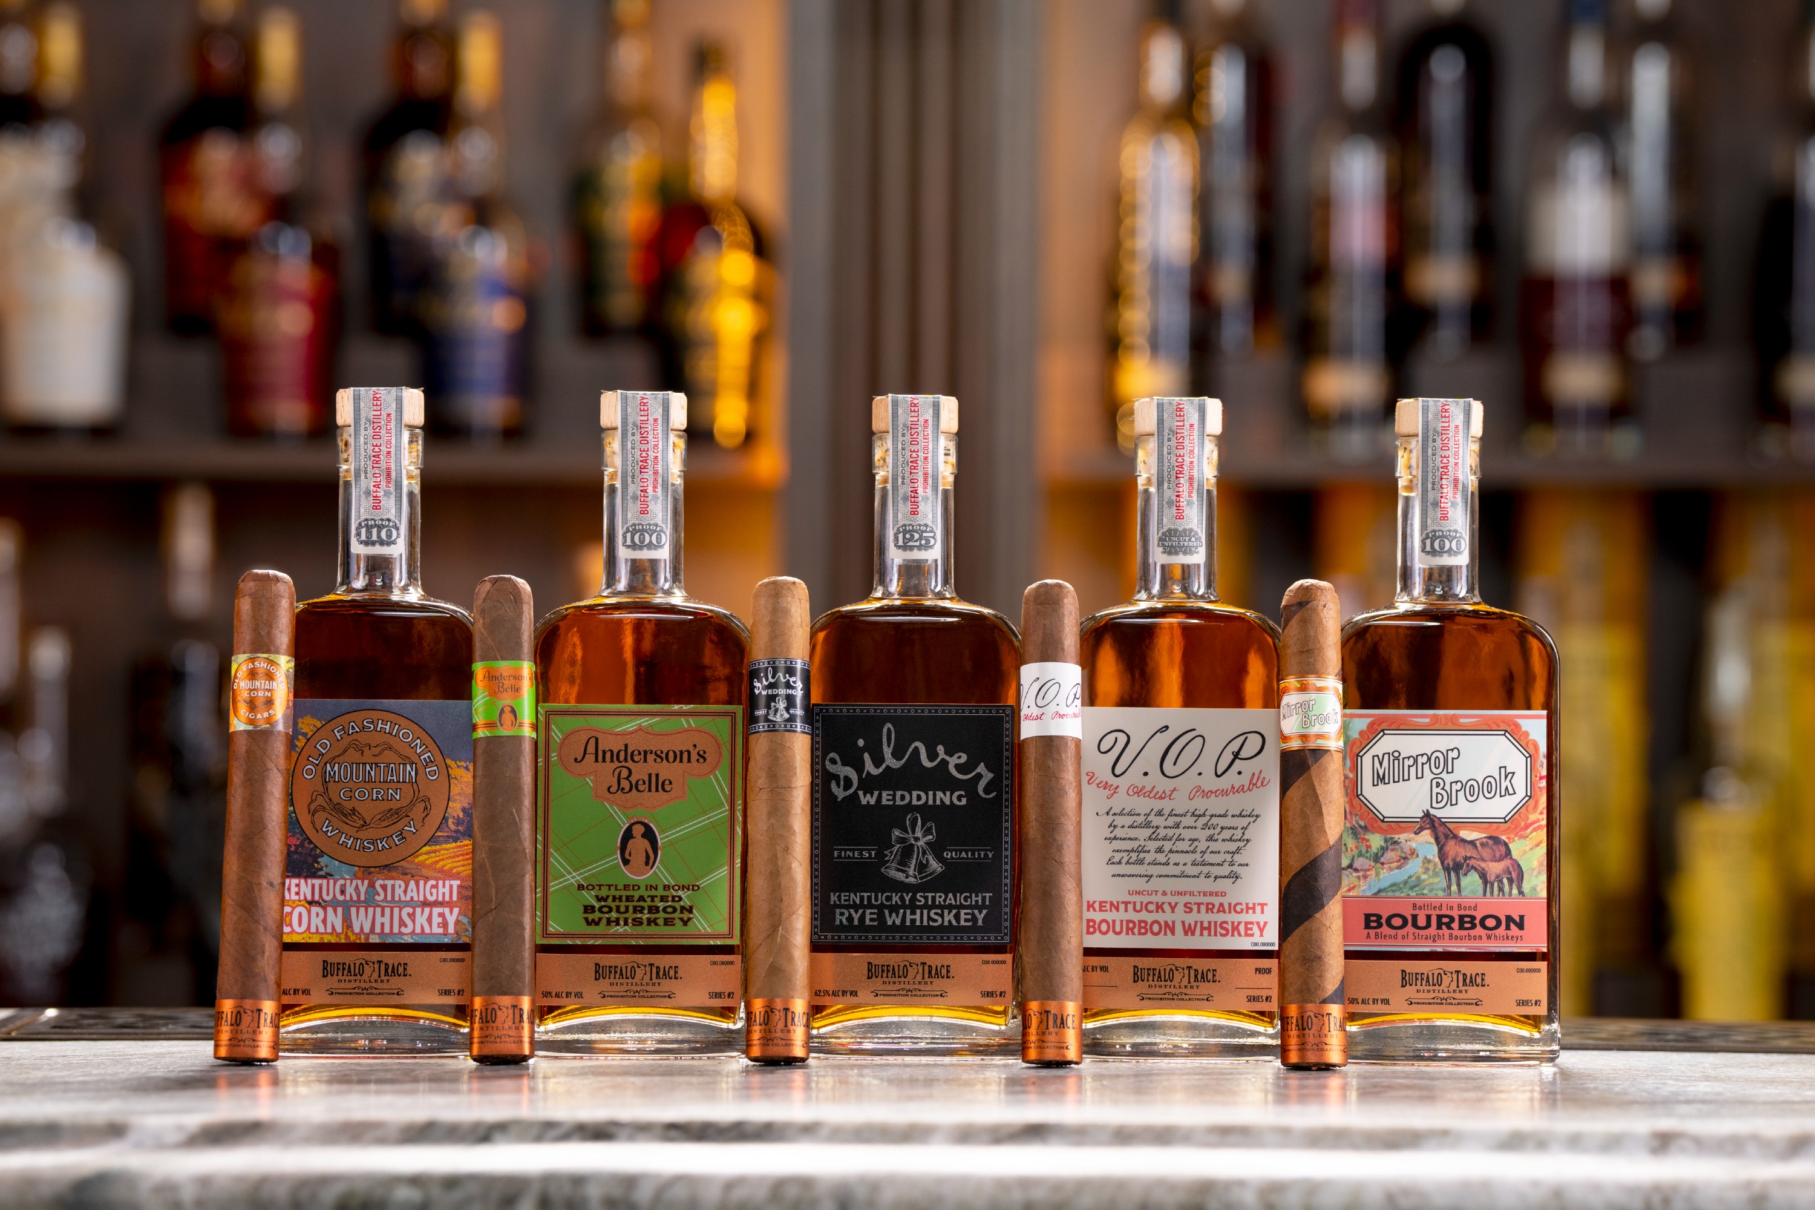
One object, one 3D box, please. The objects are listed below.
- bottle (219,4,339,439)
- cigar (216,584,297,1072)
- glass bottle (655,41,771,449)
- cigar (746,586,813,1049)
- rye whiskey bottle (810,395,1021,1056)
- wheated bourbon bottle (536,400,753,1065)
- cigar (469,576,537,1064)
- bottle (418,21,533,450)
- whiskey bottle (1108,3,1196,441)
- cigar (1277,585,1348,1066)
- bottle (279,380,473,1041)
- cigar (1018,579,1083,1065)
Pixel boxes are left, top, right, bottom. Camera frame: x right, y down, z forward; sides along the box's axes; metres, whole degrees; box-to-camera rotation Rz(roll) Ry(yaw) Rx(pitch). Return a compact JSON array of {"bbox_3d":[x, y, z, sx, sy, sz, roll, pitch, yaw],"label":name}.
[{"bbox_3d":[-0.445,-0.271,3.470,0.083,0.306,0.083,0,0,-2],"label":"bottle"},{"bbox_3d":[-0.205,0.066,1.539,0.020,0.155,0.020,2,-1,-2],"label":"cigar"},{"bbox_3d":[-0.135,-0.256,3.470,0.083,0.286,0.083,0,0,-2],"label":"glass bottle"},{"bbox_3d":[-0.040,0.068,1.546,0.020,0.153,0.020,0,-1,-2],"label":"cigar"},{"bbox_3d":[0.002,0.039,1.581,0.074,0.212,0.052,0,0,-2],"label":"rye whiskey bottle"},{"bbox_3d":[-0.086,0.037,1.578,0.074,0.212,0.052,0,0,-2],"label":"wheated bourbon bottle"},{"bbox_3d":[-0.128,0.067,1.542,0.020,0.153,0.020,0,-1,-2],"label":"cigar"},{"bbox_3d":[-0.304,-0.269,3.470,0.082,0.304,0.082,0,0,-2],"label":"bottle"},{"bbox_3d":[0.177,-0.267,3.470,0.070,0.317,0.070,0,0,-2],"label":"whiskey bottle"},{"bbox_3d":[0.129,0.069,1.553,0.020,0.154,0.020,0,-1,-2],"label":"cigar"},{"bbox_3d":[-0.171,0.037,1.574,0.074,0.212,0.052,0,0,-2],"label":"bottle"},{"bbox_3d":[0.046,0.069,1.550,0.020,0.154,0.020,0,-1,-2],"label":"cigar"}]

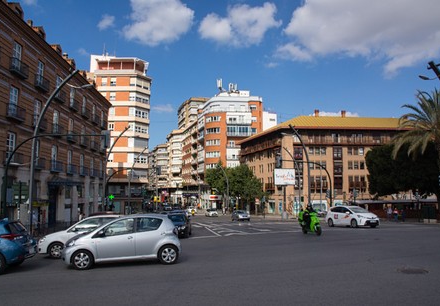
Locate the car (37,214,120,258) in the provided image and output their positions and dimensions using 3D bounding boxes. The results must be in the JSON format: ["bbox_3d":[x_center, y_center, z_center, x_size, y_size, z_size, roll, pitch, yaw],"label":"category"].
[{"bbox_3d":[-4.260,2.860,12.250,3.950,1.450,1.700,2,-8,-17],"label":"car"}]

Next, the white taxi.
[{"bbox_3d":[10.200,4.942,26.663,1.775,1.575,4.600,3,-9,-18],"label":"white taxi"}]

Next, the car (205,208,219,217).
[{"bbox_3d":[-1.570,11.431,66.000,1.760,1.470,4.100,2,-8,-14],"label":"car"}]

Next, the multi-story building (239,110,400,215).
[{"bbox_3d":[23.500,2.791,78.857,33.500,21.000,18.000,1,-8,-5],"label":"multi-story building"}]

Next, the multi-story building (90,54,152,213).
[{"bbox_3d":[-20.775,-3.308,72.877,11.800,31.500,13.500,1,-9,-8],"label":"multi-story building"}]

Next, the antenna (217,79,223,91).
[{"bbox_3d":[-0.125,-17.090,86.000,1.450,2.950,1.300,0,-8,0],"label":"antenna"}]

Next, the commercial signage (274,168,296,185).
[{"bbox_3d":[7.276,2.660,38.527,2.300,1.750,0.300,-1,-8,5],"label":"commercial signage"}]

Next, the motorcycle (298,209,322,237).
[{"bbox_3d":[4.854,3.710,18.495,0.700,1.320,1.850,3,-8,-20],"label":"motorcycle"}]

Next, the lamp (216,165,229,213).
[{"bbox_3d":[0.493,6.507,61.714,2.250,8.590,0.450,1,-8,-6],"label":"lamp"}]

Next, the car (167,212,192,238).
[{"bbox_3d":[-2.620,4.051,20.123,1.770,1.430,4.250,1,-8,-3],"label":"car"}]

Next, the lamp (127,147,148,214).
[{"bbox_3d":[-11.100,3.989,46.894,2.600,9.400,0.400,0,-8,0],"label":"lamp"}]

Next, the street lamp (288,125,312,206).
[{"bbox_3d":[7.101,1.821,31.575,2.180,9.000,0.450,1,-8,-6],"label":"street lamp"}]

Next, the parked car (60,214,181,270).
[{"bbox_3d":[-2.960,2.580,10.450,3.420,1.460,1.630,3,-8,-18],"label":"parked car"}]

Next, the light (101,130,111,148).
[{"bbox_3d":[-6.031,-0.724,18.204,0.440,0.910,0.380,1,-8,-5],"label":"light"}]

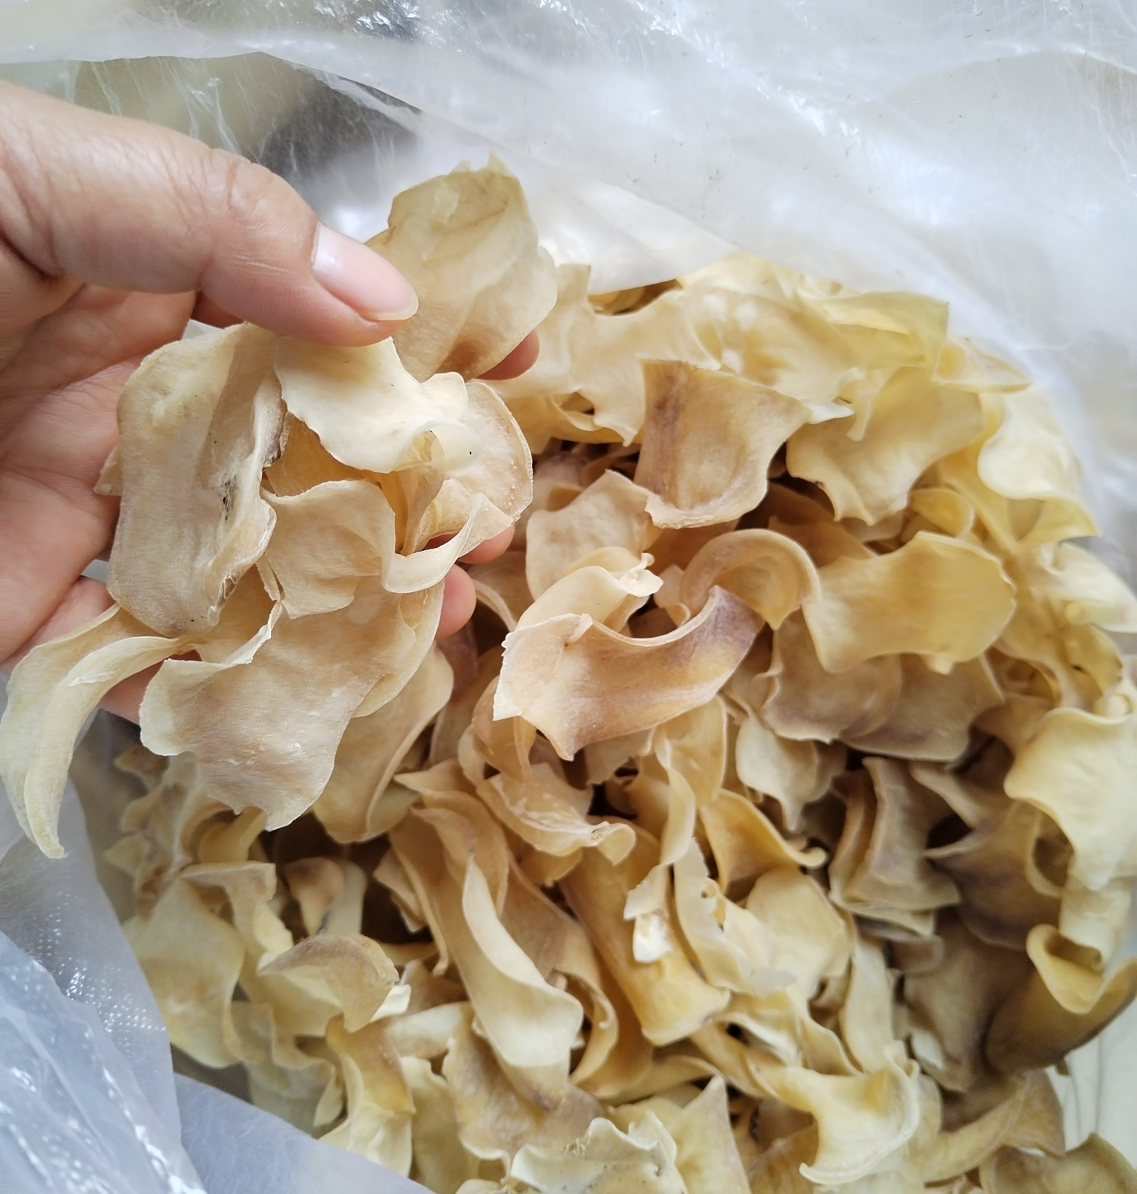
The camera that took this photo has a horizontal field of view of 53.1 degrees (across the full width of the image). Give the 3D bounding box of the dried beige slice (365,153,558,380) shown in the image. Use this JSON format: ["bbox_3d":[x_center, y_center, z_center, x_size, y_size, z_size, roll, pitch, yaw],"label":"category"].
[{"bbox_3d":[-0.019,-0.056,0.198,0.032,0.014,0.040,5,98,-7],"label":"dried beige slice"}]

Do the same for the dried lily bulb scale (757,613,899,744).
[{"bbox_3d":[0.065,0.018,0.280,0.036,0.014,0.038,6,79,10],"label":"dried lily bulb scale"}]

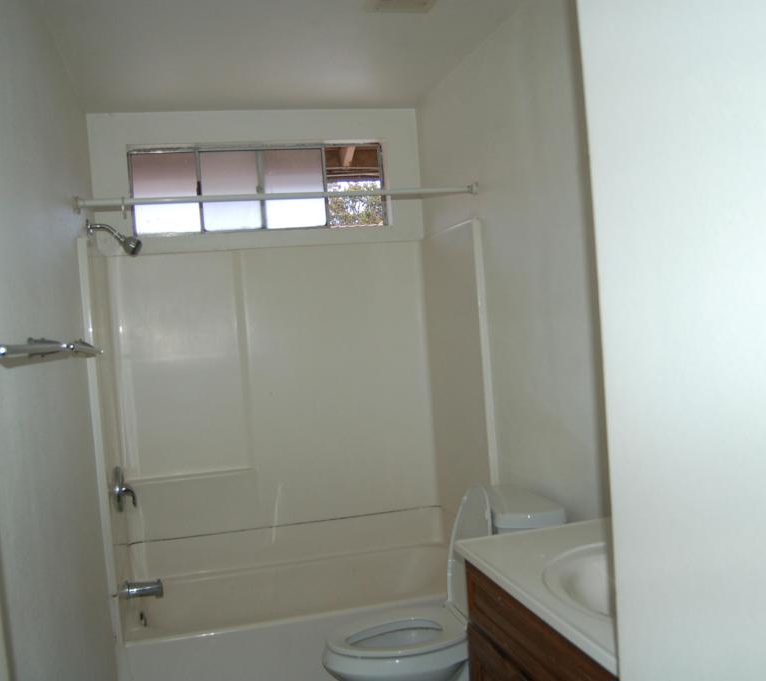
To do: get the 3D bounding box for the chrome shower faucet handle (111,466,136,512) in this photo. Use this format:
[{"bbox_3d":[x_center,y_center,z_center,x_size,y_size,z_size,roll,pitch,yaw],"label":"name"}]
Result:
[{"bbox_3d":[-1.055,0.605,3.132,0.080,0.185,0.150,-5,2,-14],"label":"chrome shower faucet handle"}]

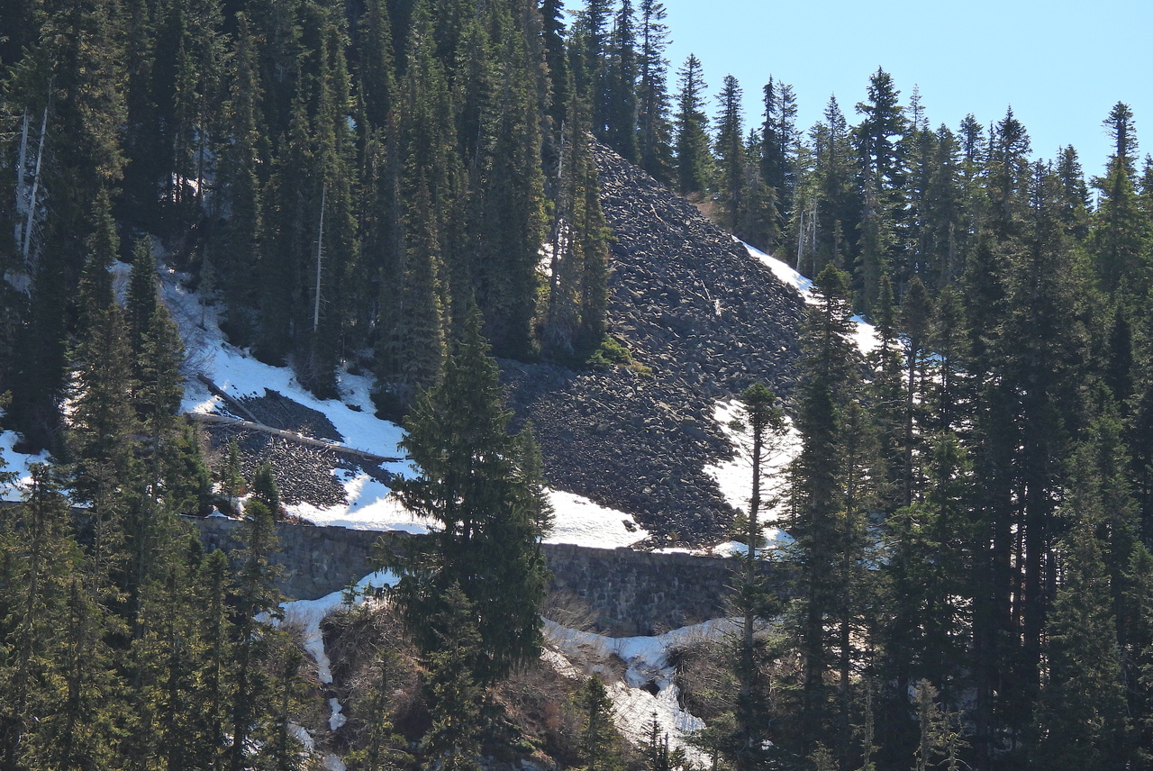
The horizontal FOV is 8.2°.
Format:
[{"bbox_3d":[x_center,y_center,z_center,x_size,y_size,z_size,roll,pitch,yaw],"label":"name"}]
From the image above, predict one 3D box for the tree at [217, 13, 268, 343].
[{"bbox_3d":[-22.190,-13.770,530.000,3.340,21.860,3.340,0,-3,0],"label":"tree"}]

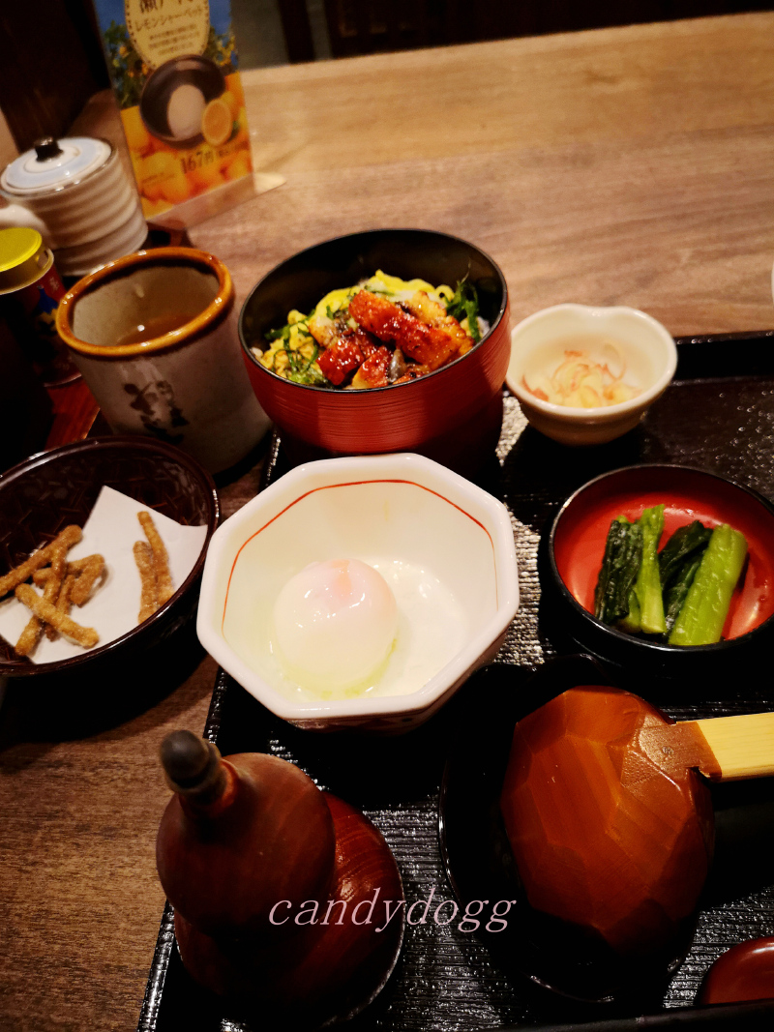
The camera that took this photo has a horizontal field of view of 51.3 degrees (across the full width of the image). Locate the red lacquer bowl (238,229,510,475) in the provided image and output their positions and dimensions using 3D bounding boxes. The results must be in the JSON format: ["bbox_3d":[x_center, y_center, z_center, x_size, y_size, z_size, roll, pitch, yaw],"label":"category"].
[{"bbox_3d":[-0.004,-0.076,0.390,0.124,0.065,0.124,-4,50,5],"label":"red lacquer bowl"}]

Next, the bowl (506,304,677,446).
[{"bbox_3d":[0.093,-0.060,0.377,0.078,0.040,0.075,-4,50,5],"label":"bowl"}]

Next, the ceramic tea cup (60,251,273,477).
[{"bbox_3d":[-0.104,-0.073,0.396,0.083,0.081,0.083,-4,50,5],"label":"ceramic tea cup"}]

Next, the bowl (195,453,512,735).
[{"bbox_3d":[-0.008,0.035,0.309,0.113,0.048,0.113,-5,50,4],"label":"bowl"}]

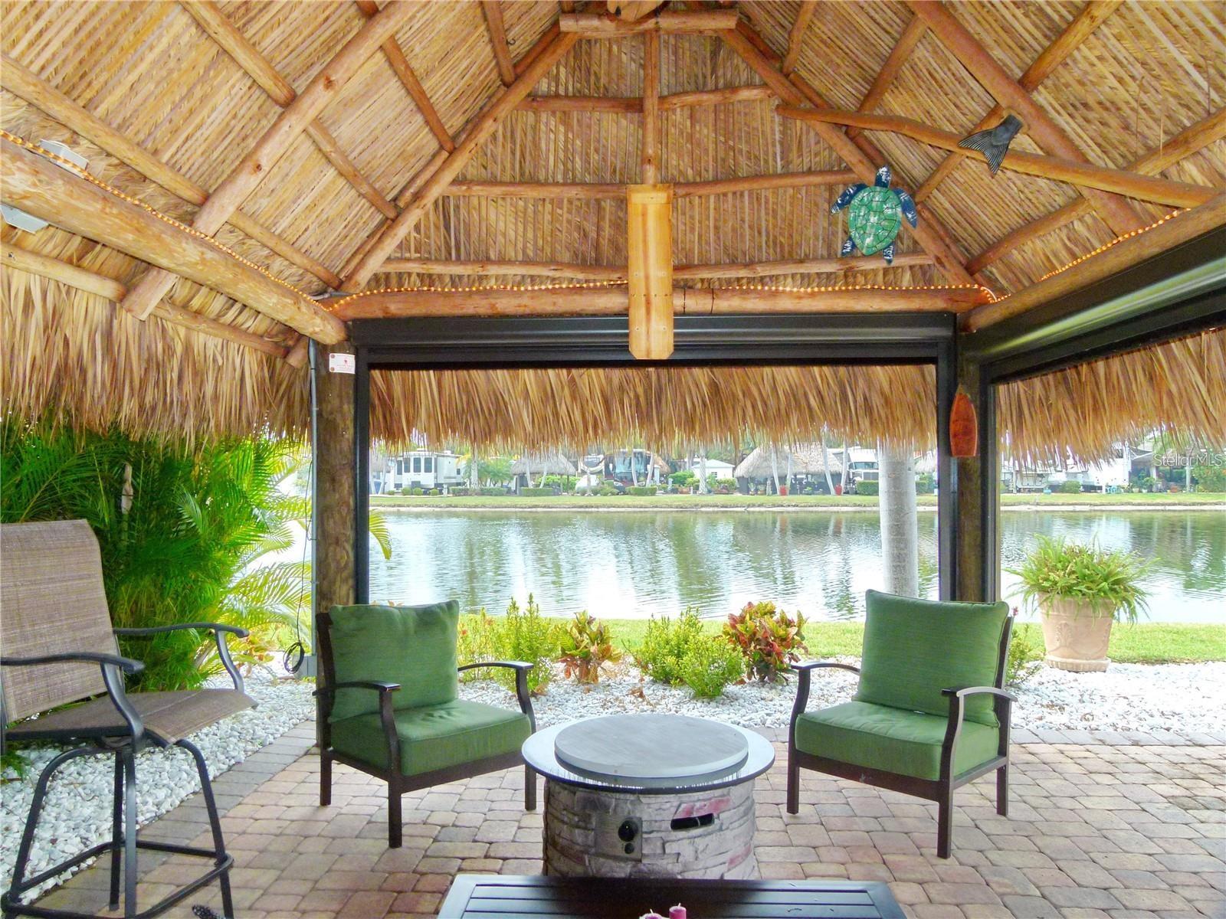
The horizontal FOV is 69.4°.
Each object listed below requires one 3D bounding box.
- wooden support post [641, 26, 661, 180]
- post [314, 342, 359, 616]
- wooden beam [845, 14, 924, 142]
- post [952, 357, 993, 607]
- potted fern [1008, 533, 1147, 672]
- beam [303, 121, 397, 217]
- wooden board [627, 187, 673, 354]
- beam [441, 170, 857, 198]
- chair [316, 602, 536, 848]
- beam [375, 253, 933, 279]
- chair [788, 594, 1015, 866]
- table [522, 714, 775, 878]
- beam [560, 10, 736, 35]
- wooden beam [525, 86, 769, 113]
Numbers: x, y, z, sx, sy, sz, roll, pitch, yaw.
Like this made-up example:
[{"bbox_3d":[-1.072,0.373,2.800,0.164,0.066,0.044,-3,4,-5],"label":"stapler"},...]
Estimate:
[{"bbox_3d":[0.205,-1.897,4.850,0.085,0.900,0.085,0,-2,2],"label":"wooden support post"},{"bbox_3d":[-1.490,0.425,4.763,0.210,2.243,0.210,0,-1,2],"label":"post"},{"bbox_3d":[1.274,-1.774,4.200,0.068,0.068,1.281,0,-2,2],"label":"wooden beam"},{"bbox_3d":[1.912,0.427,4.673,0.205,2.220,0.205,0,-1,2],"label":"post"},{"bbox_3d":[3.742,1.139,7.107,1.080,1.060,1.080,0,-2,0],"label":"potted fern"},{"bbox_3d":[-1.225,-1.360,4.275,0.068,0.068,1.331,0,-1,1],"label":"beam"},{"bbox_3d":[0.203,-1.009,4.760,0.240,0.945,0.050,0,-2,2],"label":"wooden board"},{"bbox_3d":[0.199,-1.489,4.787,2.280,0.110,0.090,0,-1,2],"label":"beam"},{"bbox_3d":[-0.851,1.123,4.034,0.730,0.900,0.790,2,-2,-42],"label":"chair"},{"bbox_3d":[0.222,-1.050,4.819,3.080,0.110,0.090,0,-1,2],"label":"beam"},{"bbox_3d":[1.267,1.074,3.865,0.720,0.900,0.720,-1,-1,43],"label":"chair"},{"bbox_3d":[0.125,1.265,3.124,0.885,0.575,0.885,0,-2,0],"label":"table"},{"bbox_3d":[0.188,-2.292,4.641,0.950,0.115,0.115,0,-1,2],"label":"beam"},{"bbox_3d":[0.183,-1.935,4.764,1.400,0.110,0.090,0,-1,2],"label":"wooden beam"}]

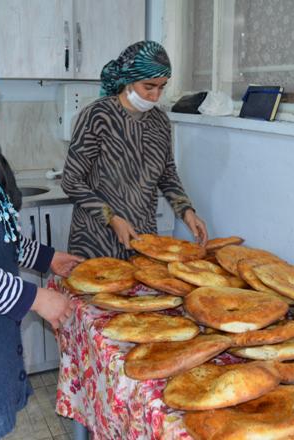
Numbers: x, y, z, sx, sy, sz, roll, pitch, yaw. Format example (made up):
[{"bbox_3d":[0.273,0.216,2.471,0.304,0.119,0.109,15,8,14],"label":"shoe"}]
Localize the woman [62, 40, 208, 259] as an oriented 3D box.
[{"bbox_3d":[-0.076,0.072,2.119,0.500,1.580,0.450,-8,17,-29],"label":"woman"}]

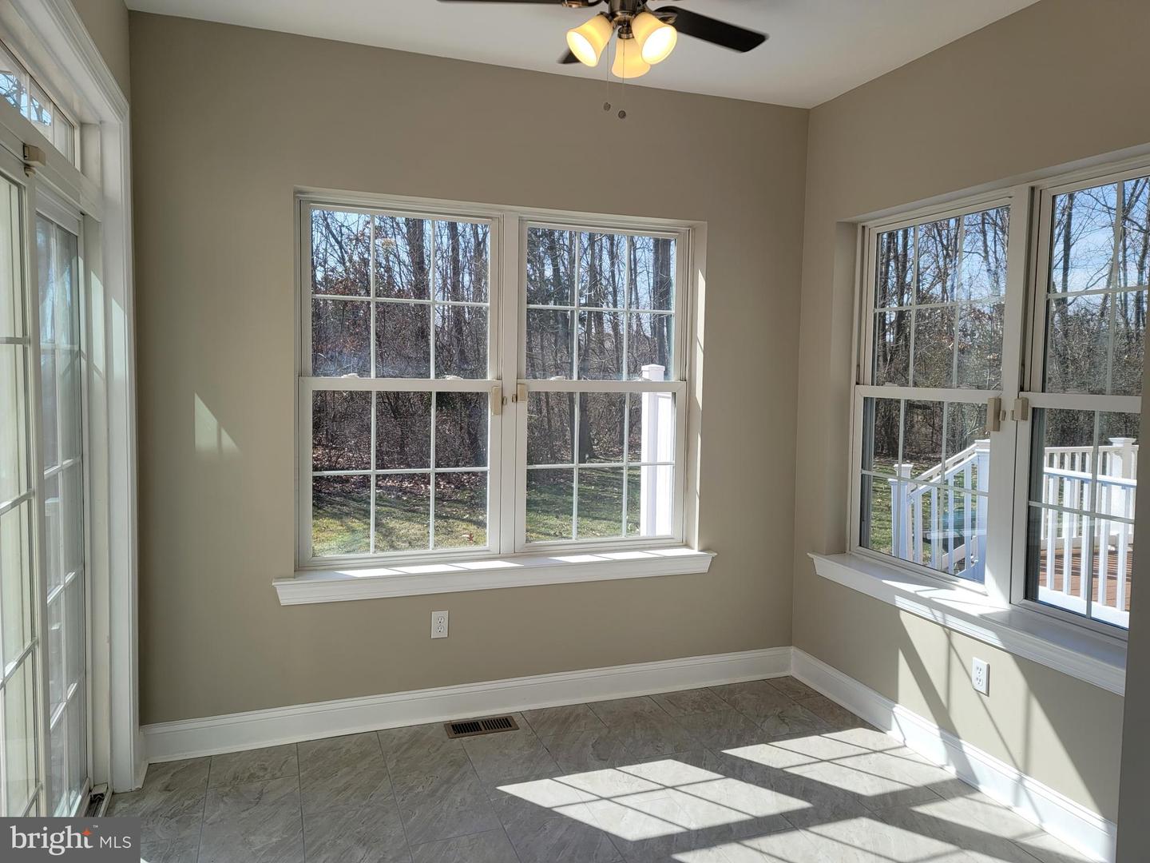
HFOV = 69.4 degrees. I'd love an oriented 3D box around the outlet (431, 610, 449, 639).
[{"bbox_3d":[-0.565,0.813,3.490,0.071,0.114,0.012,-1,5,-20],"label":"outlet"}]

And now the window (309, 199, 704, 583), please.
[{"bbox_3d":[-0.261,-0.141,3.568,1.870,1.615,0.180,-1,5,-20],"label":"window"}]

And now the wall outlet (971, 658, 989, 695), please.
[{"bbox_3d":[1.464,0.886,3.006,0.012,0.114,0.071,-1,5,-20],"label":"wall outlet"}]

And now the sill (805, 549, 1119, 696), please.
[{"bbox_3d":[1.486,0.694,3.060,0.180,0.106,1.855,-1,5,-20],"label":"sill"}]

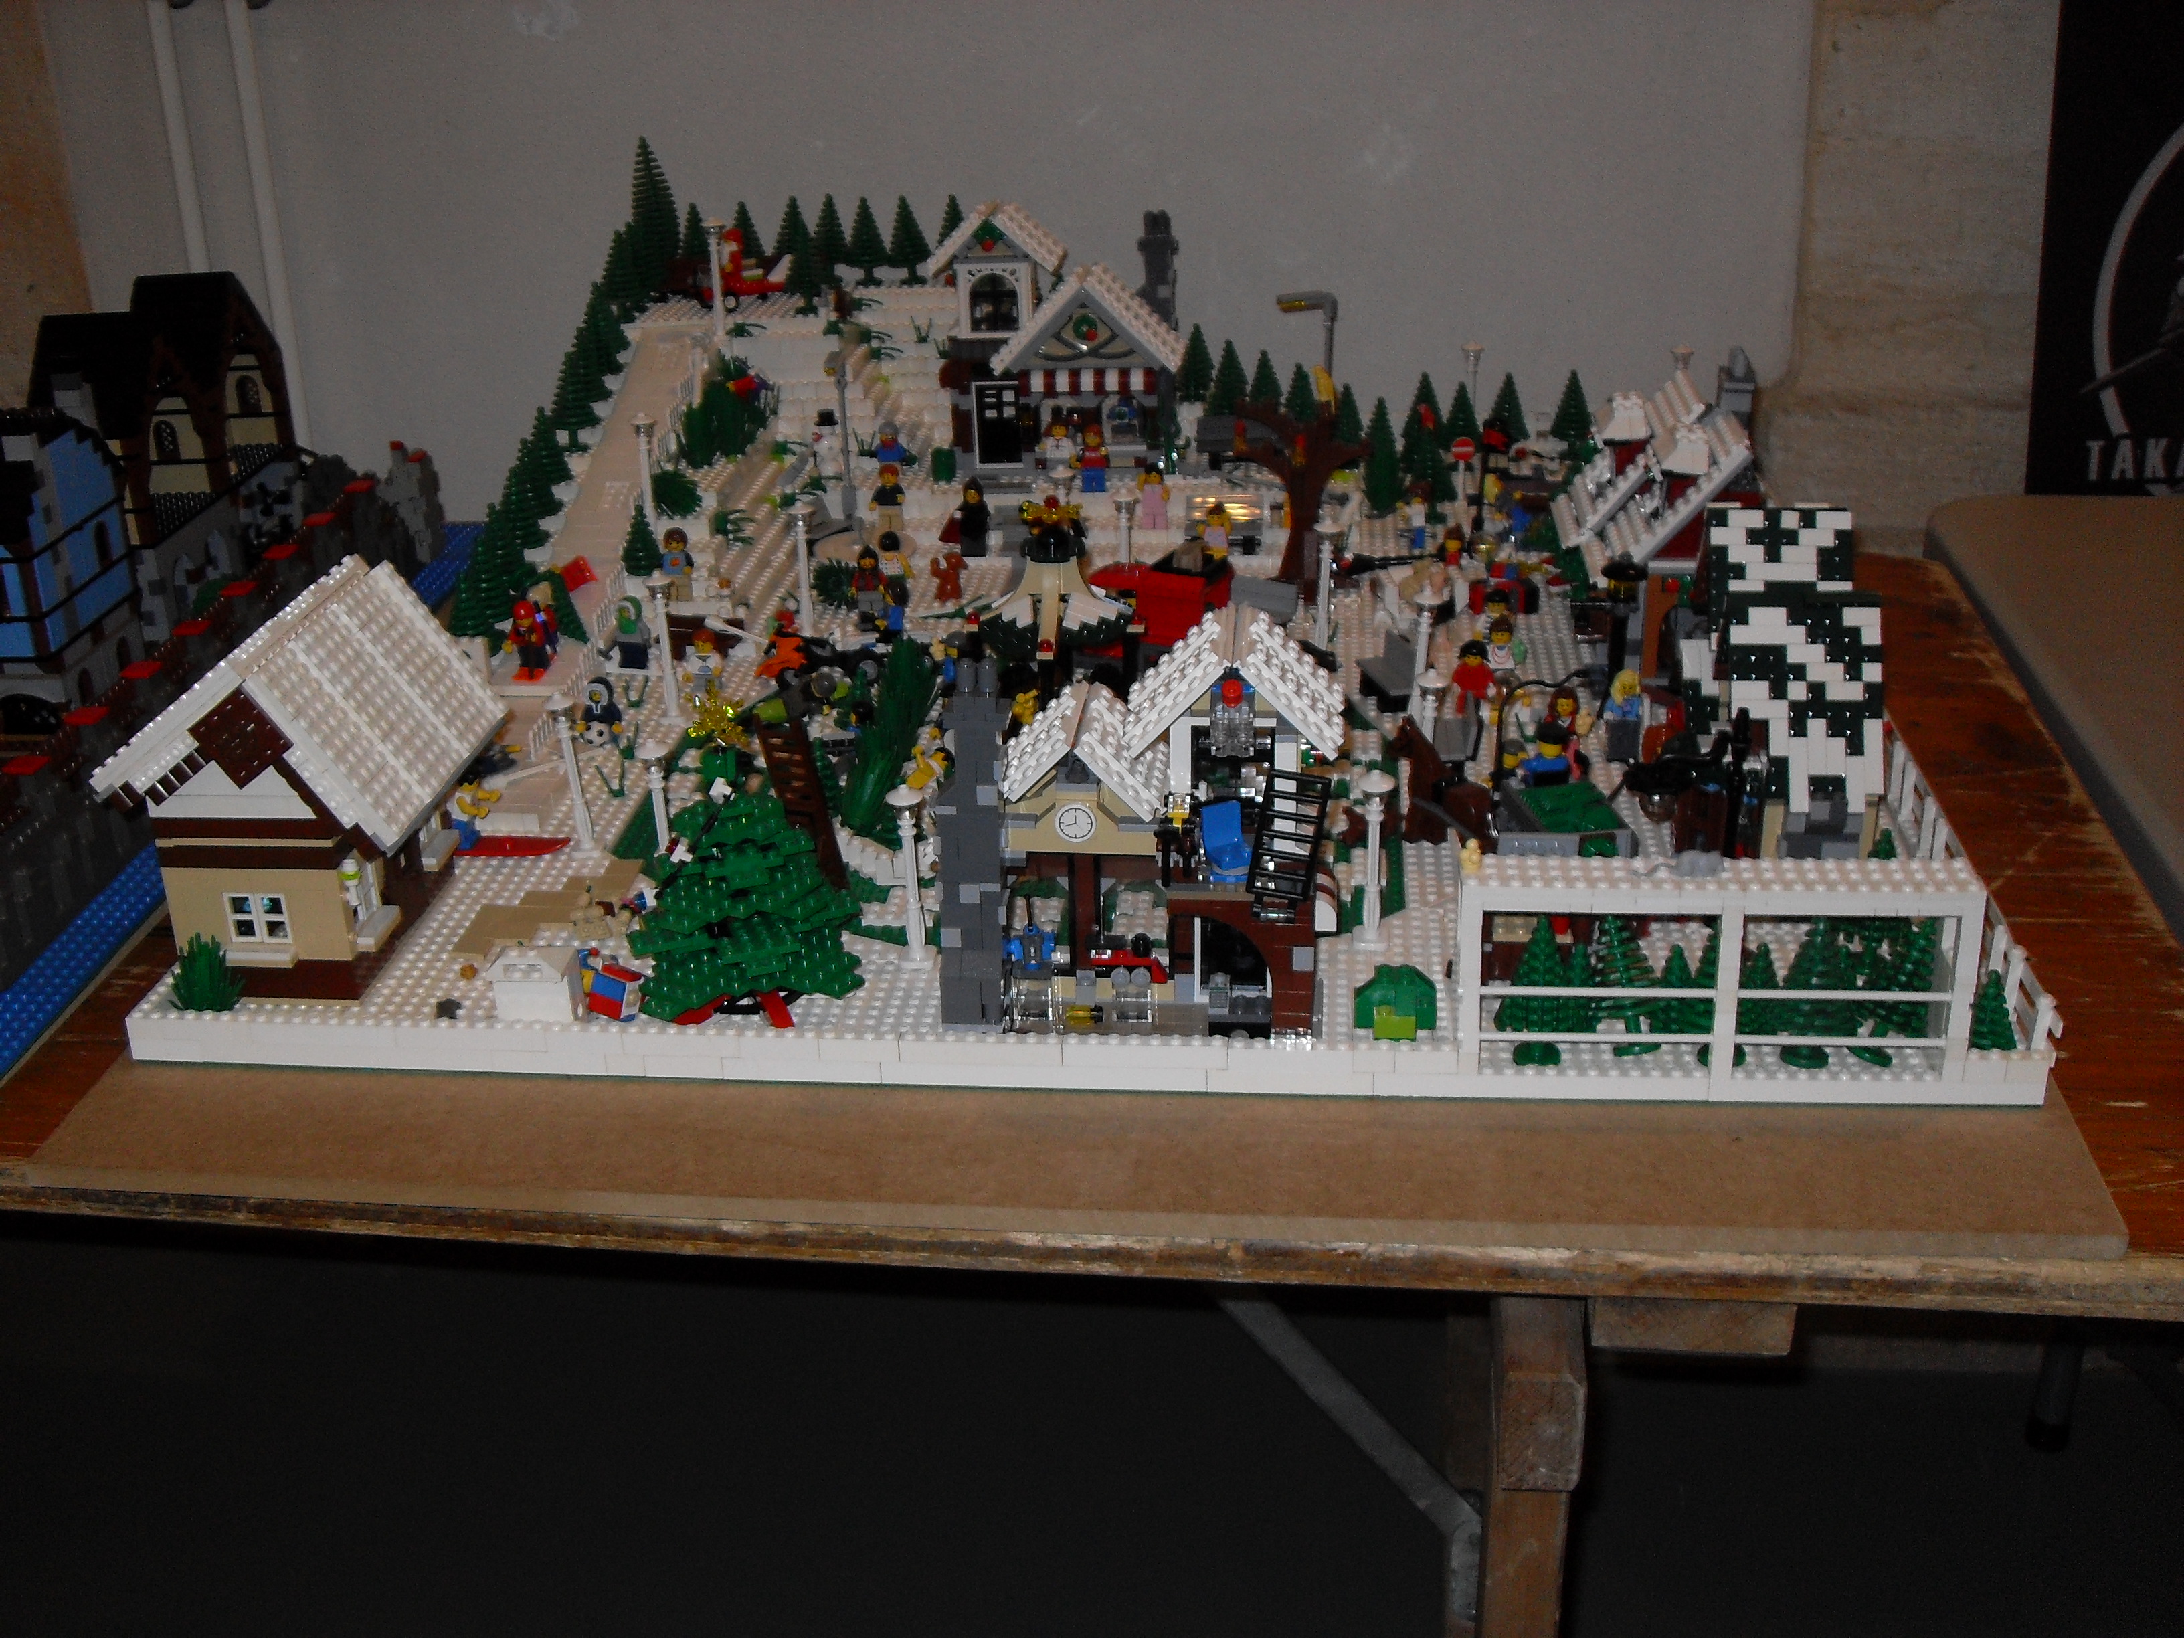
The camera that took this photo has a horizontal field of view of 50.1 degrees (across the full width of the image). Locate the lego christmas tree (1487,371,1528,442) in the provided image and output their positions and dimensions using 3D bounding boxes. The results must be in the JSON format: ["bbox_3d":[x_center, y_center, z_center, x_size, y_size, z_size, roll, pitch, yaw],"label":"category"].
[{"bbox_3d":[0.296,-0.289,1.668,0.033,0.063,0.033,1,23,6],"label":"lego christmas tree"}]

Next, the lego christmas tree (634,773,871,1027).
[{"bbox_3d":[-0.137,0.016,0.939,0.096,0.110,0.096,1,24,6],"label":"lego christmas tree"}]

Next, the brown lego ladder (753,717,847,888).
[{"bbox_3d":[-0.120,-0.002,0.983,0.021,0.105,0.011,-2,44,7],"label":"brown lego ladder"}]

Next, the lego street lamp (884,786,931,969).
[{"bbox_3d":[-0.074,0.023,0.956,0.016,0.080,0.016,-1,23,7],"label":"lego street lamp"}]

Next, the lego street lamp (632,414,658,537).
[{"bbox_3d":[-0.272,-0.210,1.430,0.016,0.079,0.016,1,24,6],"label":"lego street lamp"}]

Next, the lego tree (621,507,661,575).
[{"bbox_3d":[-0.250,-0.154,1.292,0.021,0.038,0.021,1,24,6],"label":"lego tree"}]

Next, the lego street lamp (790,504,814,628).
[{"bbox_3d":[-0.164,-0.143,1.335,0.016,0.079,0.016,1,24,6],"label":"lego street lamp"}]

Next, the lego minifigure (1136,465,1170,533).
[{"bbox_3d":[0.039,-0.203,1.475,0.022,0.041,0.014,1,24,6],"label":"lego minifigure"}]

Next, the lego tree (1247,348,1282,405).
[{"bbox_3d":[0.123,-0.302,1.655,0.030,0.062,0.030,1,24,6],"label":"lego tree"}]

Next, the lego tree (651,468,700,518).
[{"bbox_3d":[-0.250,-0.196,1.402,0.029,0.028,0.031,1,23,6],"label":"lego tree"}]

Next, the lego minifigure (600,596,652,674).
[{"bbox_3d":[-0.262,-0.105,1.322,0.026,0.041,0.016,2,23,10],"label":"lego minifigure"}]

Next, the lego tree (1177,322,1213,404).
[{"bbox_3d":[0.074,-0.326,1.675,0.030,0.062,0.030,1,24,6],"label":"lego tree"}]

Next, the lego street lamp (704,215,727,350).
[{"bbox_3d":[-0.239,-0.344,1.492,0.016,0.081,0.016,1,23,6],"label":"lego street lamp"}]

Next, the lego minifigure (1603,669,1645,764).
[{"bbox_3d":[0.263,-0.051,1.153,0.021,0.045,0.017,1,24,6],"label":"lego minifigure"}]

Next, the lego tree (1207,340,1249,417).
[{"bbox_3d":[0.097,-0.310,1.660,0.030,0.062,0.030,1,24,6],"label":"lego tree"}]

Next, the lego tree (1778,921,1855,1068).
[{"bbox_3d":[0.272,0.063,0.878,0.030,0.062,0.030,1,24,6],"label":"lego tree"}]

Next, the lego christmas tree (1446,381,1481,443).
[{"bbox_3d":[0.261,-0.276,1.642,0.030,0.062,0.030,1,24,6],"label":"lego christmas tree"}]

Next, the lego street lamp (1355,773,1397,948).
[{"bbox_3d":[0.116,0.015,0.961,0.016,0.079,0.016,1,24,6],"label":"lego street lamp"}]

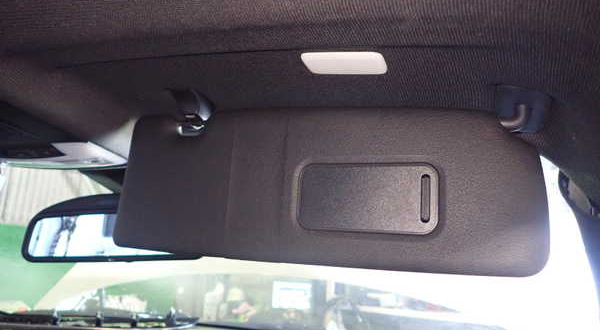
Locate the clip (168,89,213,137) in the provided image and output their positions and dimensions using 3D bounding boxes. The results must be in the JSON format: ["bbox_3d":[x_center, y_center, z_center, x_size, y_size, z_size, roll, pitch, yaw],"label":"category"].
[{"bbox_3d":[-0.123,-0.059,0.485,0.040,0.046,0.037,-1,-10,15],"label":"clip"}]

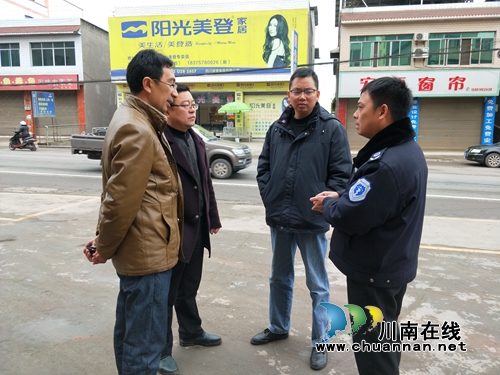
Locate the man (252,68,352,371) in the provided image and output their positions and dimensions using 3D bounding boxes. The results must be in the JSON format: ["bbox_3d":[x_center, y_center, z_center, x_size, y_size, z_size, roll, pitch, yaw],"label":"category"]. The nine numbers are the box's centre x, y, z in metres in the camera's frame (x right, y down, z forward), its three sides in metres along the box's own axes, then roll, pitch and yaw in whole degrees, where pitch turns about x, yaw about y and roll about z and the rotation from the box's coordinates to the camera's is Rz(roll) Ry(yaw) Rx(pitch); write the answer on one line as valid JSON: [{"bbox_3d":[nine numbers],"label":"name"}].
[{"bbox_3d":[0.318,0.175,2.190,0.600,1.730,0.430,4,9,23],"label":"man"}]

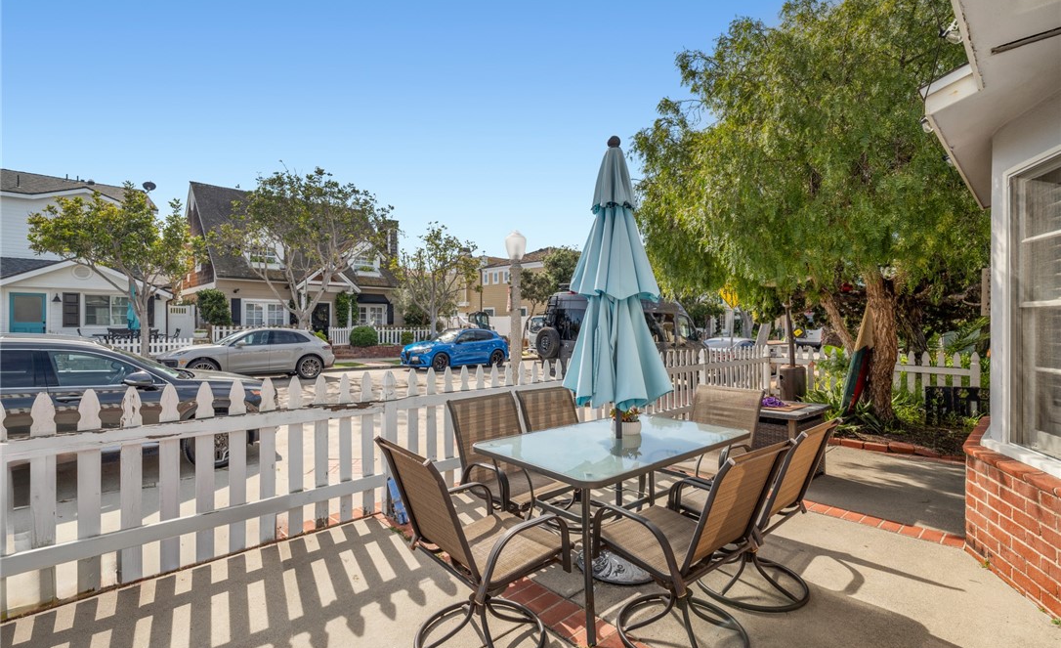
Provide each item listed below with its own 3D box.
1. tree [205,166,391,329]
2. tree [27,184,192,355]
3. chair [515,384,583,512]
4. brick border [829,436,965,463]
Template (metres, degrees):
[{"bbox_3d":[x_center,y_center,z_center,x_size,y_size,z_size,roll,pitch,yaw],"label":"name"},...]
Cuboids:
[{"bbox_3d":[-8.963,-2.114,18.352,7.300,7.750,7.000,2,-2,-45],"label":"tree"},{"bbox_3d":[-12.100,-1.250,13.800,3.800,5.800,3.800,0,0,-43],"label":"tree"},{"bbox_3d":[0.301,0.950,3.493,0.600,0.920,0.690,0,0,-38],"label":"chair"},{"bbox_3d":[3.920,1.368,5.140,1.280,0.085,0.130,0,0,41],"label":"brick border"}]

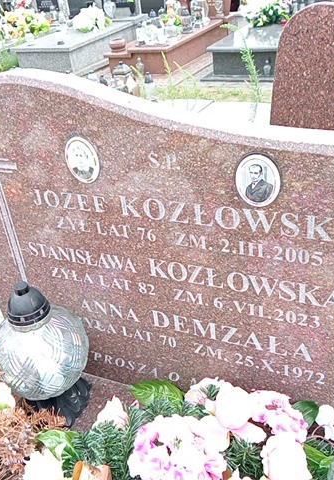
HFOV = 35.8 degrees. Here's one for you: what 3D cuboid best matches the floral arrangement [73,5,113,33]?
[{"bbox_3d":[-1.048,-3.039,7.037,0.470,0.310,0.420,10,35,27],"label":"floral arrangement"}]

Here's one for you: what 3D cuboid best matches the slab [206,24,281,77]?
[{"bbox_3d":[1.192,-2.096,5.568,0.937,0.282,1.755,10,35,27],"label":"slab"}]

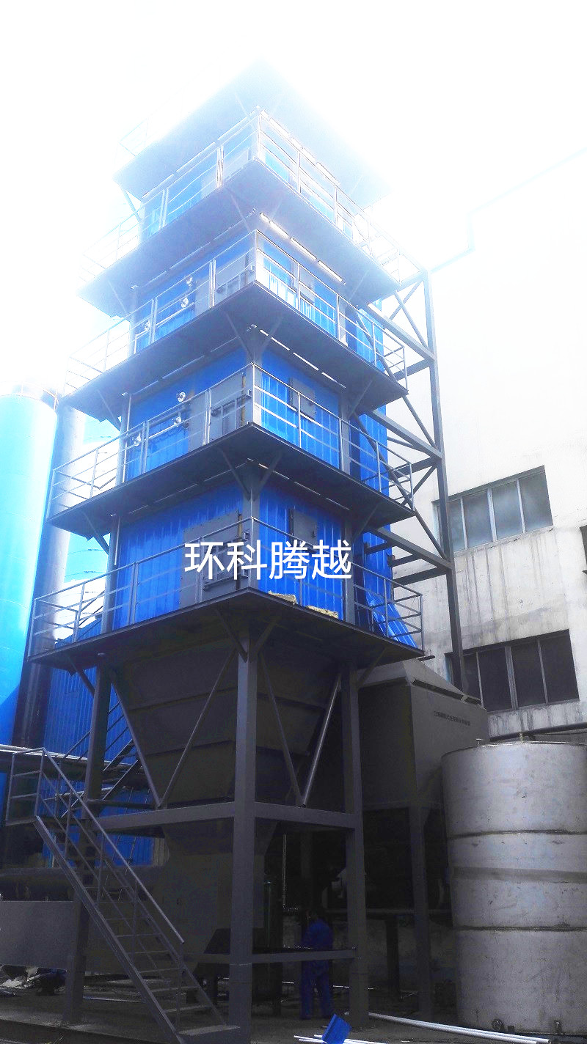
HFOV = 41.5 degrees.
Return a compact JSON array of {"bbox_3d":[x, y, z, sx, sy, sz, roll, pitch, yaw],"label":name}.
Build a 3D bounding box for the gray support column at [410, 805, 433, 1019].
[{"bbox_3d":[2.169,6.486,13.126,0.180,3.224,0.180,-20,-32,36],"label":"gray support column"}]

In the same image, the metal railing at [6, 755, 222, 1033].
[{"bbox_3d":[-2.868,5.428,11.910,4.789,4.089,0.824,-20,-32,36],"label":"metal railing"}]

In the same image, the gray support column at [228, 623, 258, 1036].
[{"bbox_3d":[-0.723,4.271,11.248,0.221,5.510,0.221,-20,-32,36],"label":"gray support column"}]

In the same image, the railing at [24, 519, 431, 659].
[{"bbox_3d":[-1.374,2.102,15.800,6.186,1.233,5.036,-20,-31,37],"label":"railing"}]

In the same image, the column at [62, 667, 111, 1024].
[{"bbox_3d":[-3.513,5.298,13.408,0.221,5.614,0.221,-20,-32,36],"label":"column"}]

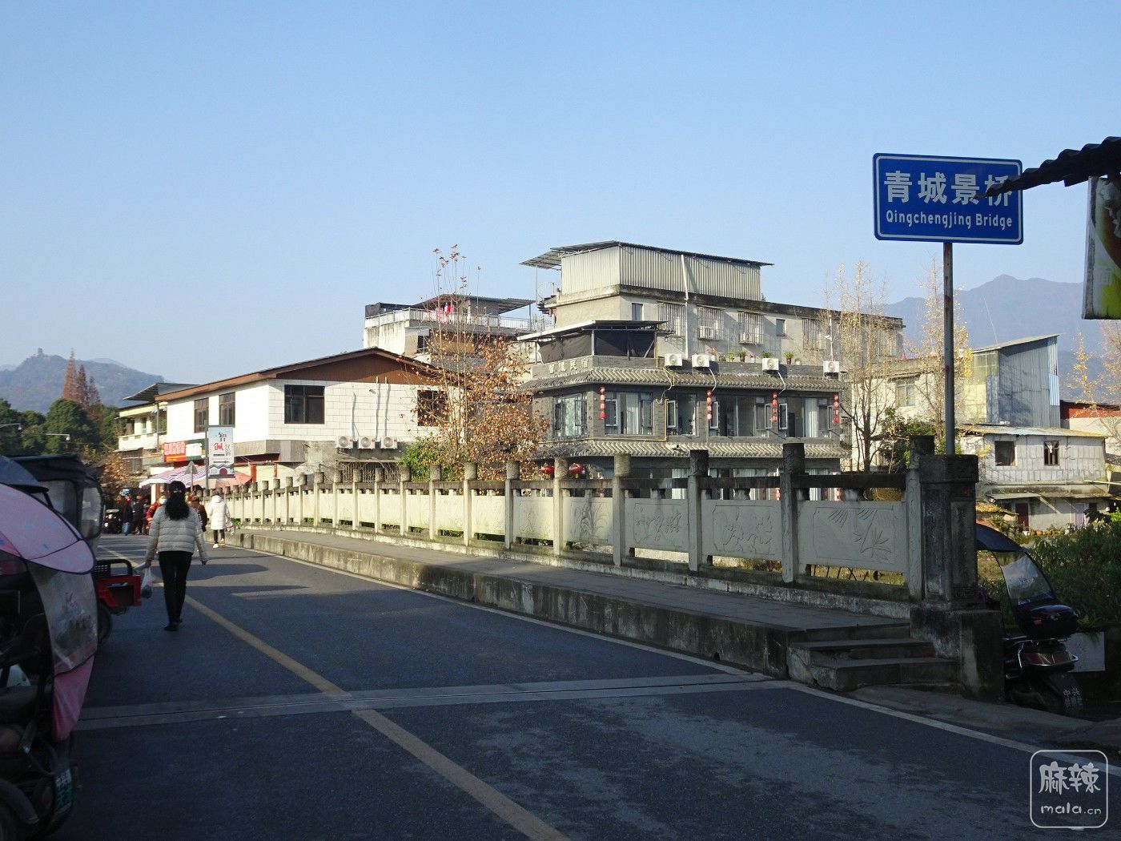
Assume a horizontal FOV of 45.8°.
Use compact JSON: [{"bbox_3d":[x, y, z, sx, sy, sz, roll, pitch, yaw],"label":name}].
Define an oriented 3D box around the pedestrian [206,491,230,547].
[{"bbox_3d":[-10.108,2.923,39.211,0.540,1.650,0.400,1,-3,-18],"label":"pedestrian"}]

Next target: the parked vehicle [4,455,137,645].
[{"bbox_3d":[-5.393,1.323,13.706,2.300,1.870,1.050,0,-3,-14],"label":"parked vehicle"}]

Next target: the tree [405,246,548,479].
[{"bbox_3d":[-3.316,-1.216,52.106,5.600,11.300,5.400,0,-3,0],"label":"tree"}]

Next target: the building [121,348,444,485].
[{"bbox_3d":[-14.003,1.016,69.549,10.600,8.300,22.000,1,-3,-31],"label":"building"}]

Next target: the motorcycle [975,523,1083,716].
[{"bbox_3d":[3.708,1.608,11.239,0.720,1.550,1.750,1,-3,-25],"label":"motorcycle"}]

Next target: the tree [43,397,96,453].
[{"bbox_3d":[-49.805,3.210,135.002,6.000,10.500,6.000,0,-3,0],"label":"tree"}]

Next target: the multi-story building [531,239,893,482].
[{"bbox_3d":[7.545,-1.670,66.727,22.000,12.600,9.300,2,-3,-35],"label":"multi-story building"}]

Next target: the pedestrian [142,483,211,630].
[{"bbox_3d":[-4.206,1.486,14.449,0.660,1.640,0.400,1,-3,-19],"label":"pedestrian"}]

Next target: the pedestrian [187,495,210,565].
[{"bbox_3d":[-9.533,2.679,34.917,0.520,1.550,0.380,1,-3,-20],"label":"pedestrian"}]

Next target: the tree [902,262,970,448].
[{"bbox_3d":[18.364,-1.395,65.123,3.500,13.000,3.500,0,-3,0],"label":"tree"}]

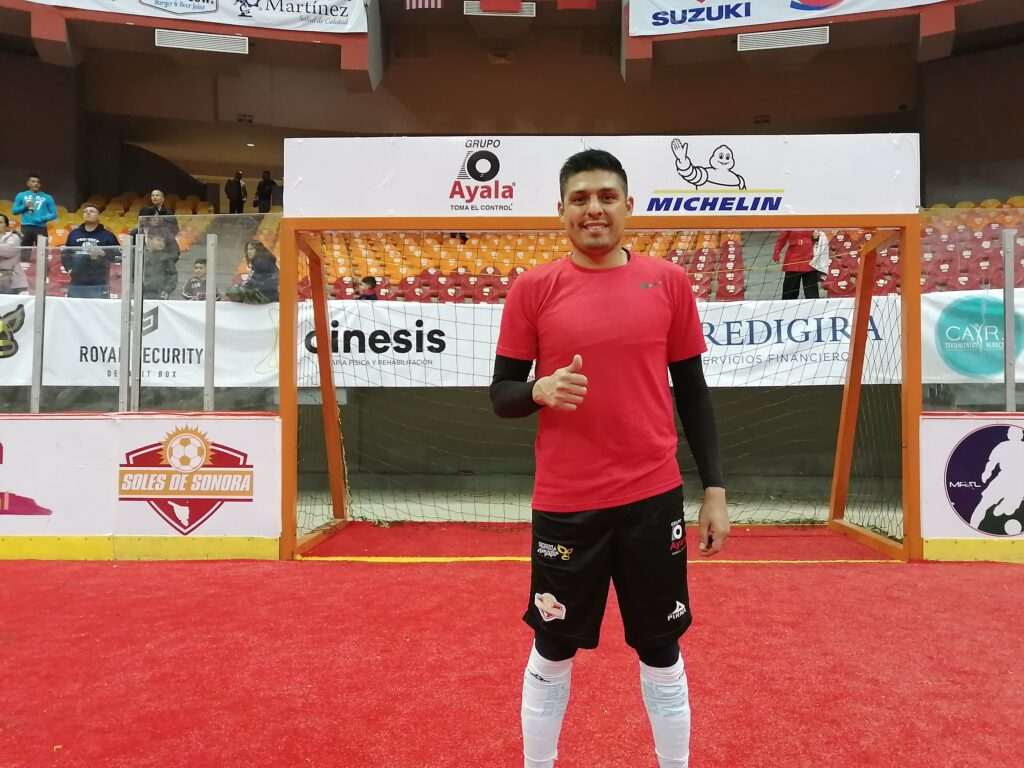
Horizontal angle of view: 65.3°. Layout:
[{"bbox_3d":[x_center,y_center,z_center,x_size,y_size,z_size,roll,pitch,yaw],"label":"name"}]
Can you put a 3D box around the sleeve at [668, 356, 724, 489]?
[{"bbox_3d":[0.460,0.084,2.000,0.120,0.350,0.130,-9,-2,0],"label":"sleeve"}]

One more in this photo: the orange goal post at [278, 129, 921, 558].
[{"bbox_3d":[0.625,-0.245,6.280,4.520,2.970,1.350,0,0,1],"label":"orange goal post"}]

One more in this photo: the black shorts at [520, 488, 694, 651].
[{"bbox_3d":[0.235,0.439,2.010,0.410,0.440,0.270,0,0,0],"label":"black shorts"}]

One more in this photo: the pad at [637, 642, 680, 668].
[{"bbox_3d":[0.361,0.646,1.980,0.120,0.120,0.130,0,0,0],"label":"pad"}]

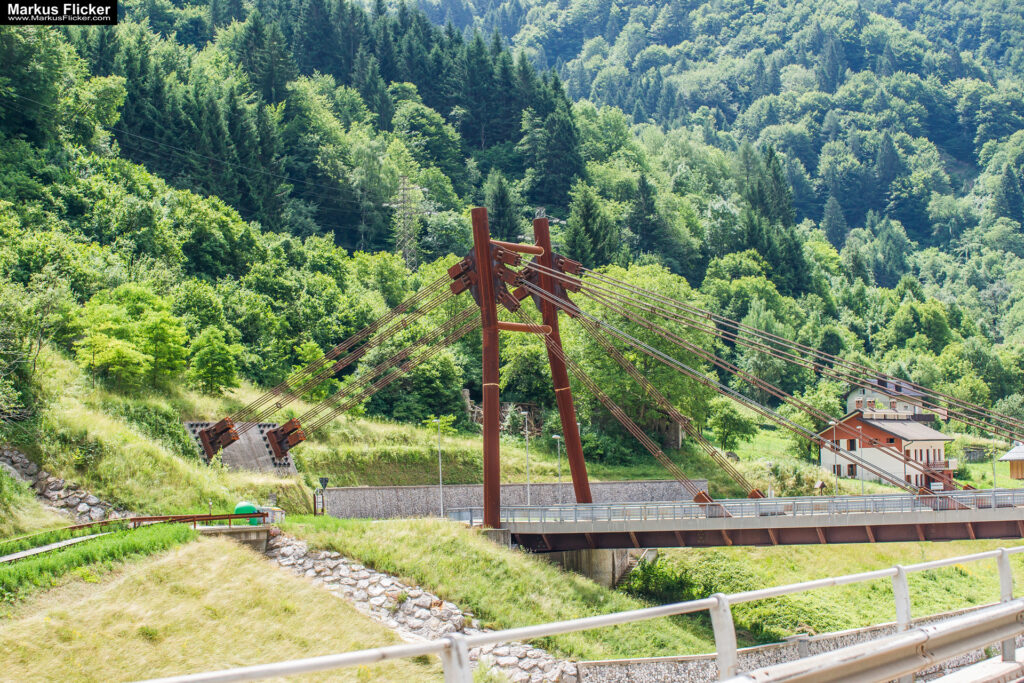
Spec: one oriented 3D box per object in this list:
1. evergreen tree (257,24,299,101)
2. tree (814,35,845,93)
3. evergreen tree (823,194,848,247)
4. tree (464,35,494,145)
[{"bbox_3d":[-38.310,-44.980,350.000,6.560,14.700,6.560,-2,-4,0],"label":"evergreen tree"},{"bbox_3d":[107.150,-93.010,720.000,10.120,19.840,10.120,-2,-4,0],"label":"tree"},{"bbox_3d":[81.880,-29.840,540.000,6.580,14.740,6.580,-2,-4,0],"label":"evergreen tree"},{"bbox_3d":[-6.280,-47.060,400.000,6.000,21.750,6.000,-2,-4,0],"label":"tree"}]

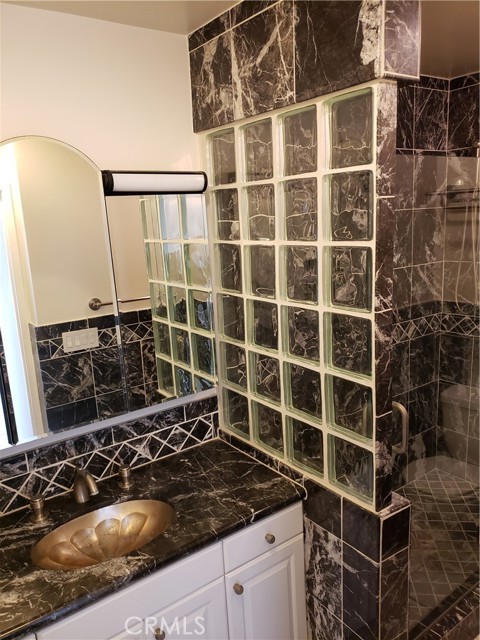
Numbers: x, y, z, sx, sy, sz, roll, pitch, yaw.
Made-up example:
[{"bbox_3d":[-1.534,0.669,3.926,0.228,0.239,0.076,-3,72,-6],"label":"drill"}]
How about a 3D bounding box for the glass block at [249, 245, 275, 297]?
[{"bbox_3d":[0.105,-0.184,1.754,0.085,0.194,0.194,-11,15,-35],"label":"glass block"}]

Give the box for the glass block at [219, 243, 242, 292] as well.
[{"bbox_3d":[-0.015,-0.209,1.893,0.079,0.189,0.189,-12,15,-35],"label":"glass block"}]

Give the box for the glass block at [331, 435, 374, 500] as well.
[{"bbox_3d":[0.375,0.463,1.552,0.080,0.190,0.190,-12,15,-35],"label":"glass block"}]

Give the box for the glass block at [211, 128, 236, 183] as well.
[{"bbox_3d":[-0.035,-0.600,1.810,0.079,0.189,0.189,-12,15,-35],"label":"glass block"}]

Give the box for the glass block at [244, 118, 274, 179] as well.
[{"bbox_3d":[0.083,-0.571,1.649,0.079,0.189,0.189,-12,15,-35],"label":"glass block"}]

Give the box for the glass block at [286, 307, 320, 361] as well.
[{"bbox_3d":[0.233,0.043,1.615,0.079,0.189,0.189,-12,15,-35],"label":"glass block"}]

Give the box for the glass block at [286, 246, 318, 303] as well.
[{"bbox_3d":[0.223,-0.152,1.573,0.079,0.189,0.189,-12,15,-35],"label":"glass block"}]

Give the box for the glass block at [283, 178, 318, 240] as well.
[{"bbox_3d":[0.212,-0.351,1.541,0.080,0.190,0.190,-12,15,-35],"label":"glass block"}]

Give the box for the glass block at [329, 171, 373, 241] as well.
[{"bbox_3d":[0.334,-0.327,1.389,0.085,0.194,0.194,-11,15,-35],"label":"glass block"}]

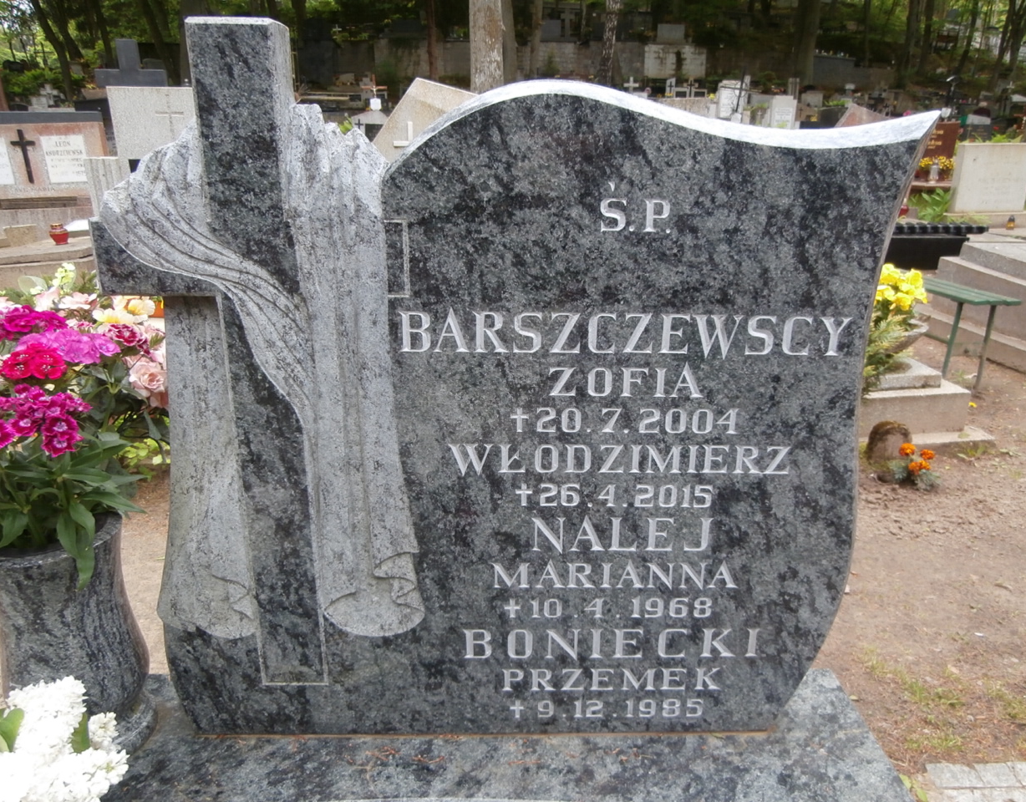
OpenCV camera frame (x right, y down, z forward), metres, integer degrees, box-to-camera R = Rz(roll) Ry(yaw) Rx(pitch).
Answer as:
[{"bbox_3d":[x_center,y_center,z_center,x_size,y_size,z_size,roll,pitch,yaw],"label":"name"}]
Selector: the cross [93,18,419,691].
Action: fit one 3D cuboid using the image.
[{"bbox_3d":[-0.289,-0.021,0.909,0.356,0.796,0.085,-1,15,-2],"label":"cross"}]

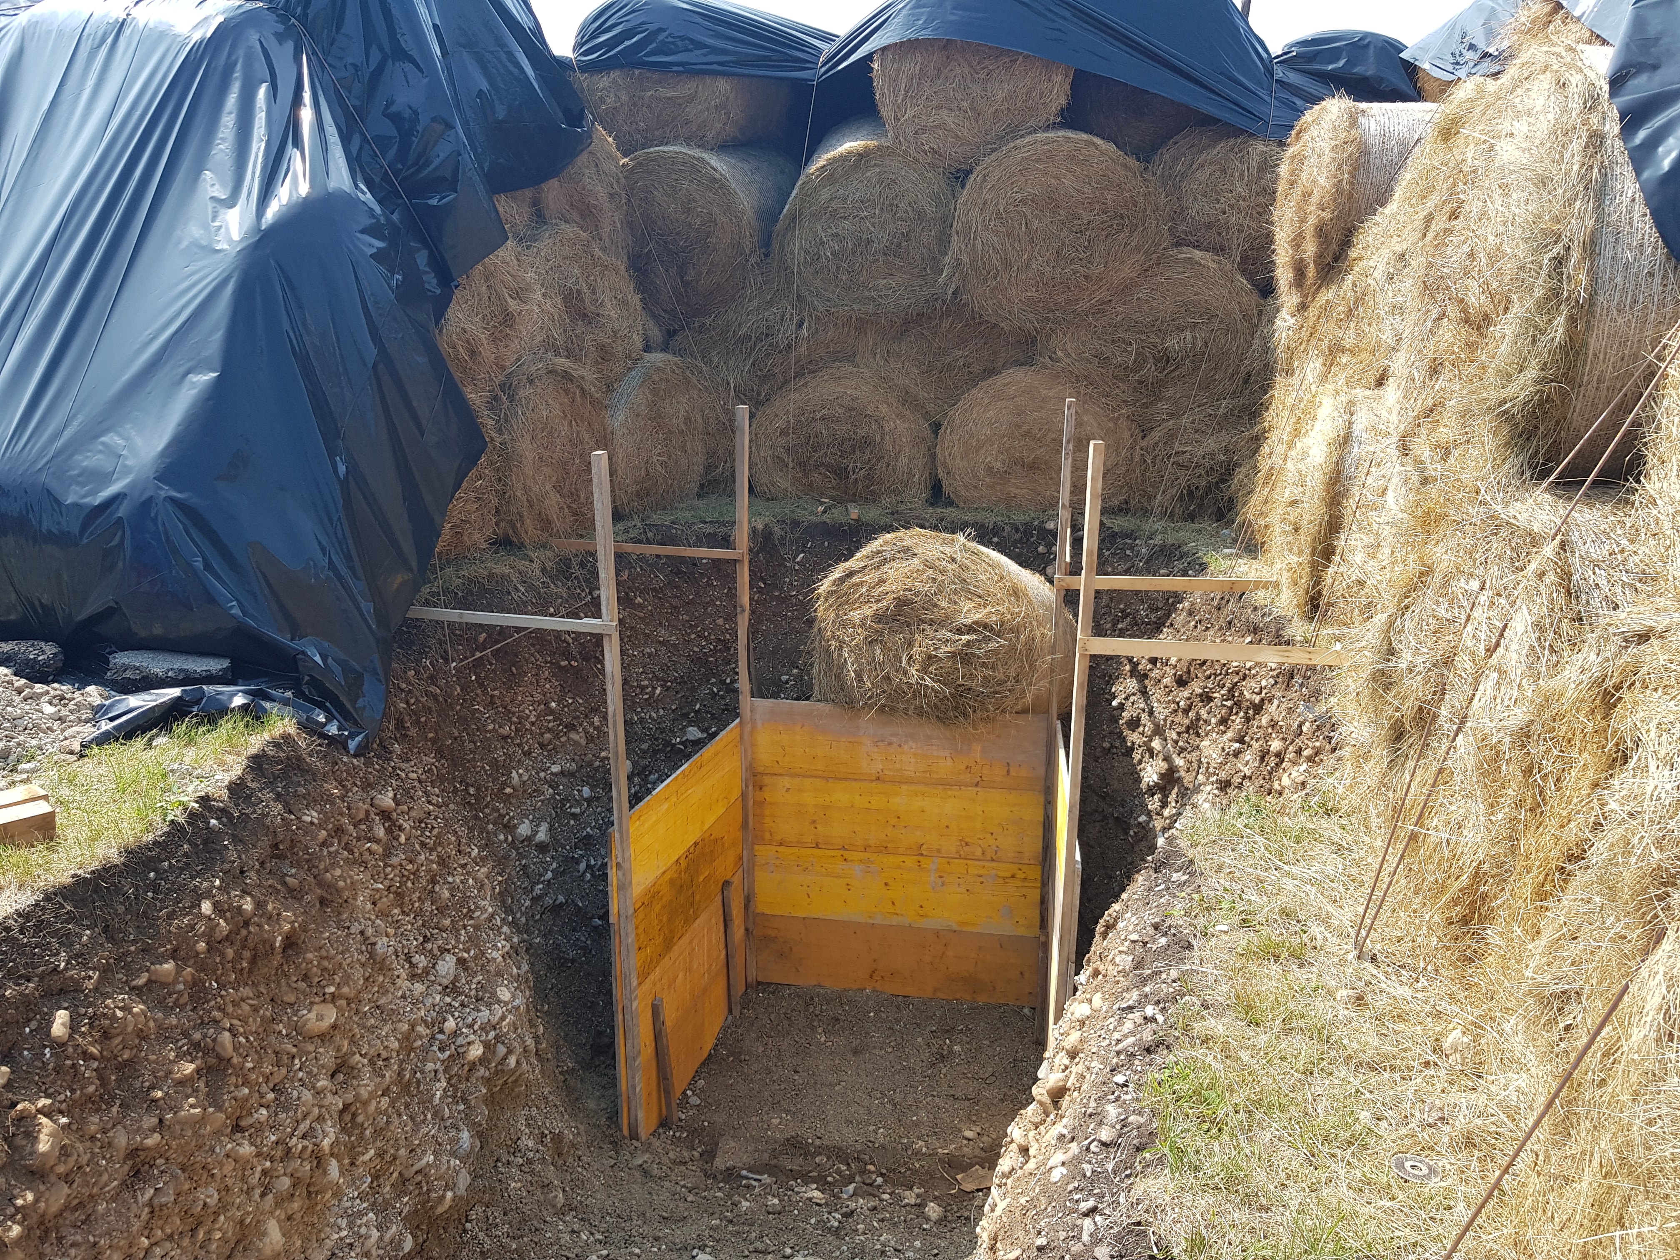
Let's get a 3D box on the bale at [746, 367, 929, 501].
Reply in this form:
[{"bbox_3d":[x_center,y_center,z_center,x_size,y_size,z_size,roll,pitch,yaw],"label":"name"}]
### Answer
[{"bbox_3d":[0.020,-1.641,10.060,1.380,1.050,1.200,0,17,0],"label":"bale"}]

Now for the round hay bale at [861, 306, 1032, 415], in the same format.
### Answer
[{"bbox_3d":[0.845,-2.190,9.392,1.378,1.110,1.200,3,17,10],"label":"round hay bale"}]

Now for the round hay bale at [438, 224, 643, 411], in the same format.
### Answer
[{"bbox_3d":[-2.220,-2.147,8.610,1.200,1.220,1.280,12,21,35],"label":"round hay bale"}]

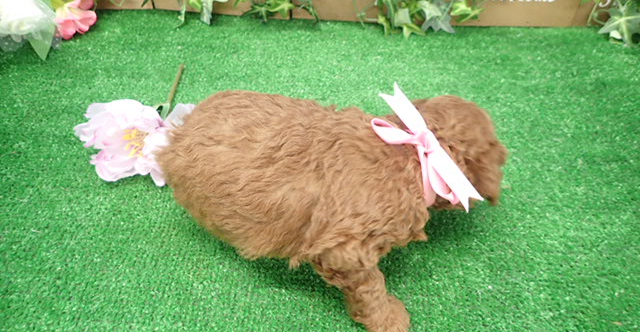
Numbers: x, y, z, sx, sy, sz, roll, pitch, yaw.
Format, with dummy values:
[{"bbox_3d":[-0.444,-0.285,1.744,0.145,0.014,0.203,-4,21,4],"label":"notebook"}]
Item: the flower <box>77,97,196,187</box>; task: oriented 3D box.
[{"bbox_3d":[-0.198,-0.031,0.477,0.113,0.053,0.103,3,47,0],"label":"flower"}]

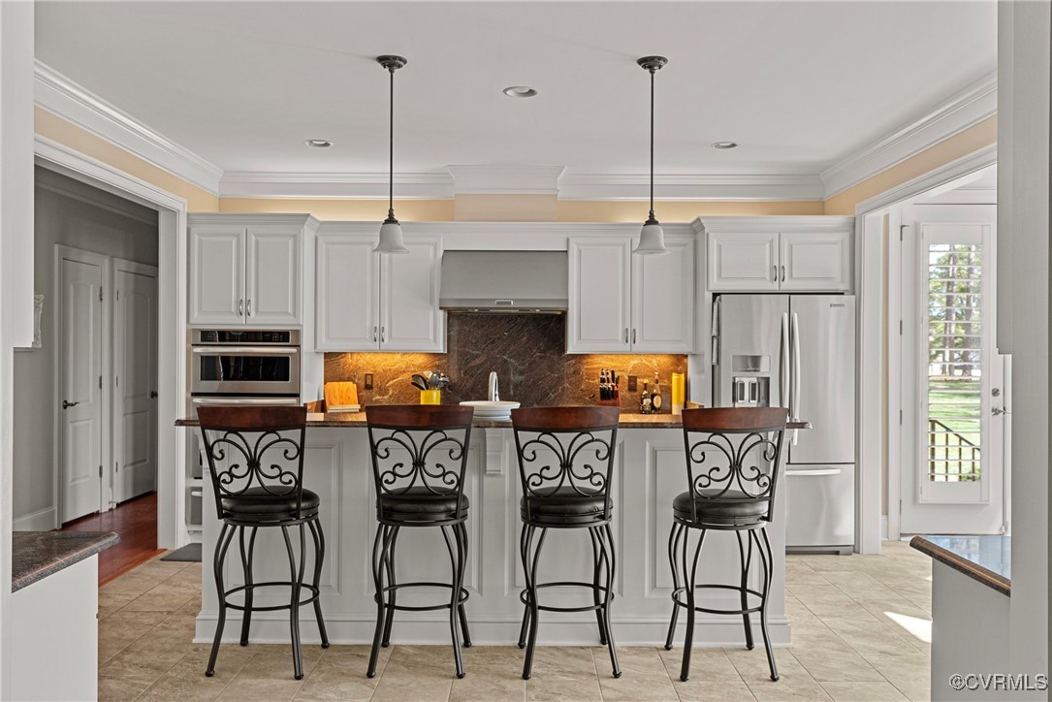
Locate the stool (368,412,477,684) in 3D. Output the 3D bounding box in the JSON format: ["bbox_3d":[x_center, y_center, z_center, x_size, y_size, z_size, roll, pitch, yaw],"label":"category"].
[{"bbox_3d":[-0.448,0.805,3.700,0.440,1.150,0.530,0,0,-2],"label":"stool"}]

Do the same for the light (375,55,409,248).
[{"bbox_3d":[-0.628,-0.909,3.965,0.172,0.893,0.172,0,0,0],"label":"light"}]

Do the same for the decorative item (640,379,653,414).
[{"bbox_3d":[0.899,0.343,6.350,0.080,0.267,0.080,0,0,0],"label":"decorative item"}]

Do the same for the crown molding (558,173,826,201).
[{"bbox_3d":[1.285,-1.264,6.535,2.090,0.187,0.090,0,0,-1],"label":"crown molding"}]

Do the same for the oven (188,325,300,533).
[{"bbox_3d":[-1.950,0.544,6.160,0.770,1.380,0.600,0,0,-1],"label":"oven"}]

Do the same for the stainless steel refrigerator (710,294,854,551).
[{"bbox_3d":[1.772,0.496,6.130,0.910,1.755,0.860,0,0,-1],"label":"stainless steel refrigerator"}]

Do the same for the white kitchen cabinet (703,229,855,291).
[{"bbox_3d":[1.771,-0.635,6.223,1.026,0.439,0.600,0,0,0],"label":"white kitchen cabinet"}]

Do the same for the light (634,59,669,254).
[{"bbox_3d":[0.588,-0.903,3.955,0.172,0.893,0.172,0,0,0],"label":"light"}]

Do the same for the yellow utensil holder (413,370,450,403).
[{"bbox_3d":[-0.699,0.305,6.299,0.265,0.310,0.170,0,0,0],"label":"yellow utensil holder"}]

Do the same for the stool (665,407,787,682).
[{"bbox_3d":[0.859,0.807,3.712,0.445,1.150,0.510,0,0,0],"label":"stool"}]

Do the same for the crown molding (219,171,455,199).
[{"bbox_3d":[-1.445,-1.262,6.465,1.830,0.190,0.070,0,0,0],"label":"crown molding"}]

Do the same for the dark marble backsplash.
[{"bbox_3d":[-0.145,0.083,6.535,2.800,0.760,0.030,0,0,-1],"label":"dark marble backsplash"}]

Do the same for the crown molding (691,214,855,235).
[{"bbox_3d":[1.745,-0.876,6.040,1.080,0.128,0.300,0,0,-1],"label":"crown molding"}]

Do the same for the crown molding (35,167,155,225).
[{"bbox_3d":[-3.515,-1.273,7.150,0.075,0.190,2.300,0,0,0],"label":"crown molding"}]

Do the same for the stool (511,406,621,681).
[{"bbox_3d":[0.167,0.804,3.711,0.445,1.150,0.510,0,0,0],"label":"stool"}]

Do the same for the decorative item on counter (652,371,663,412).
[{"bbox_3d":[0.988,0.318,6.380,0.078,0.315,0.078,0,0,0],"label":"decorative item on counter"}]

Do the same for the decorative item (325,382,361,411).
[{"bbox_3d":[-1.366,0.347,6.318,0.265,0.220,0.150,0,0,-20],"label":"decorative item"}]

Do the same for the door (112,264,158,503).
[{"bbox_3d":[-3.585,0.322,7.790,0.050,2.040,0.790,0,0,-1],"label":"door"}]

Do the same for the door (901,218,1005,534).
[{"bbox_3d":[3.147,0.136,6.250,0.765,2.420,0.055,0,0,0],"label":"door"}]

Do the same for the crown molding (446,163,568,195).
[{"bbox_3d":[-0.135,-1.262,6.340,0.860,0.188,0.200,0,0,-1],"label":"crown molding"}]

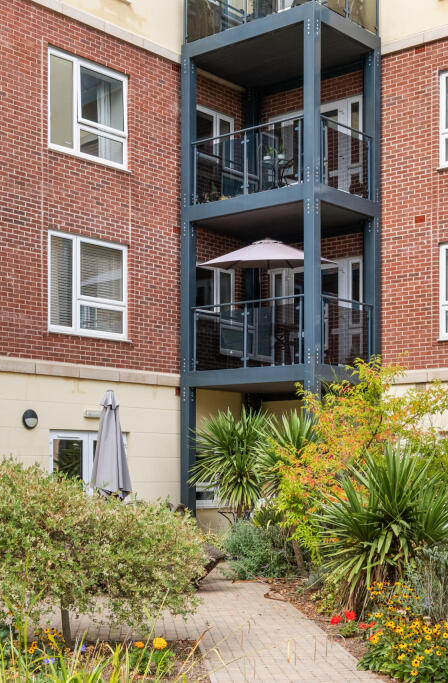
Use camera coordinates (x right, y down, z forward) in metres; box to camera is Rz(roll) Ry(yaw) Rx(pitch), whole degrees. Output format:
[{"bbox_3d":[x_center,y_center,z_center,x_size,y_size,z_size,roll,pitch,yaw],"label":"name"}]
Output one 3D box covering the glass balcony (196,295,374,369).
[{"bbox_3d":[0.984,0.000,18.000,2.700,1.200,1.750,-3,-4,38],"label":"glass balcony"}]

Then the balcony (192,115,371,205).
[{"bbox_3d":[1.020,-2.971,17.850,2.450,1.120,1.650,-3,-4,40],"label":"balcony"}]

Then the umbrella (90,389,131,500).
[{"bbox_3d":[-1.463,1.830,13.200,0.520,2.400,0.520,0,-3,0],"label":"umbrella"}]

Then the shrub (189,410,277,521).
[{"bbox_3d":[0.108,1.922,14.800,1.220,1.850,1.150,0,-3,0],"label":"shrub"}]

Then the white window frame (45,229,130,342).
[{"bbox_3d":[-2.180,-0.870,16.580,0.100,1.600,1.700,-3,-5,41],"label":"white window frame"}]

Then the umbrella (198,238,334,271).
[{"bbox_3d":[0.750,-0.670,17.700,2.400,2.250,2.400,-3,-5,39],"label":"umbrella"}]

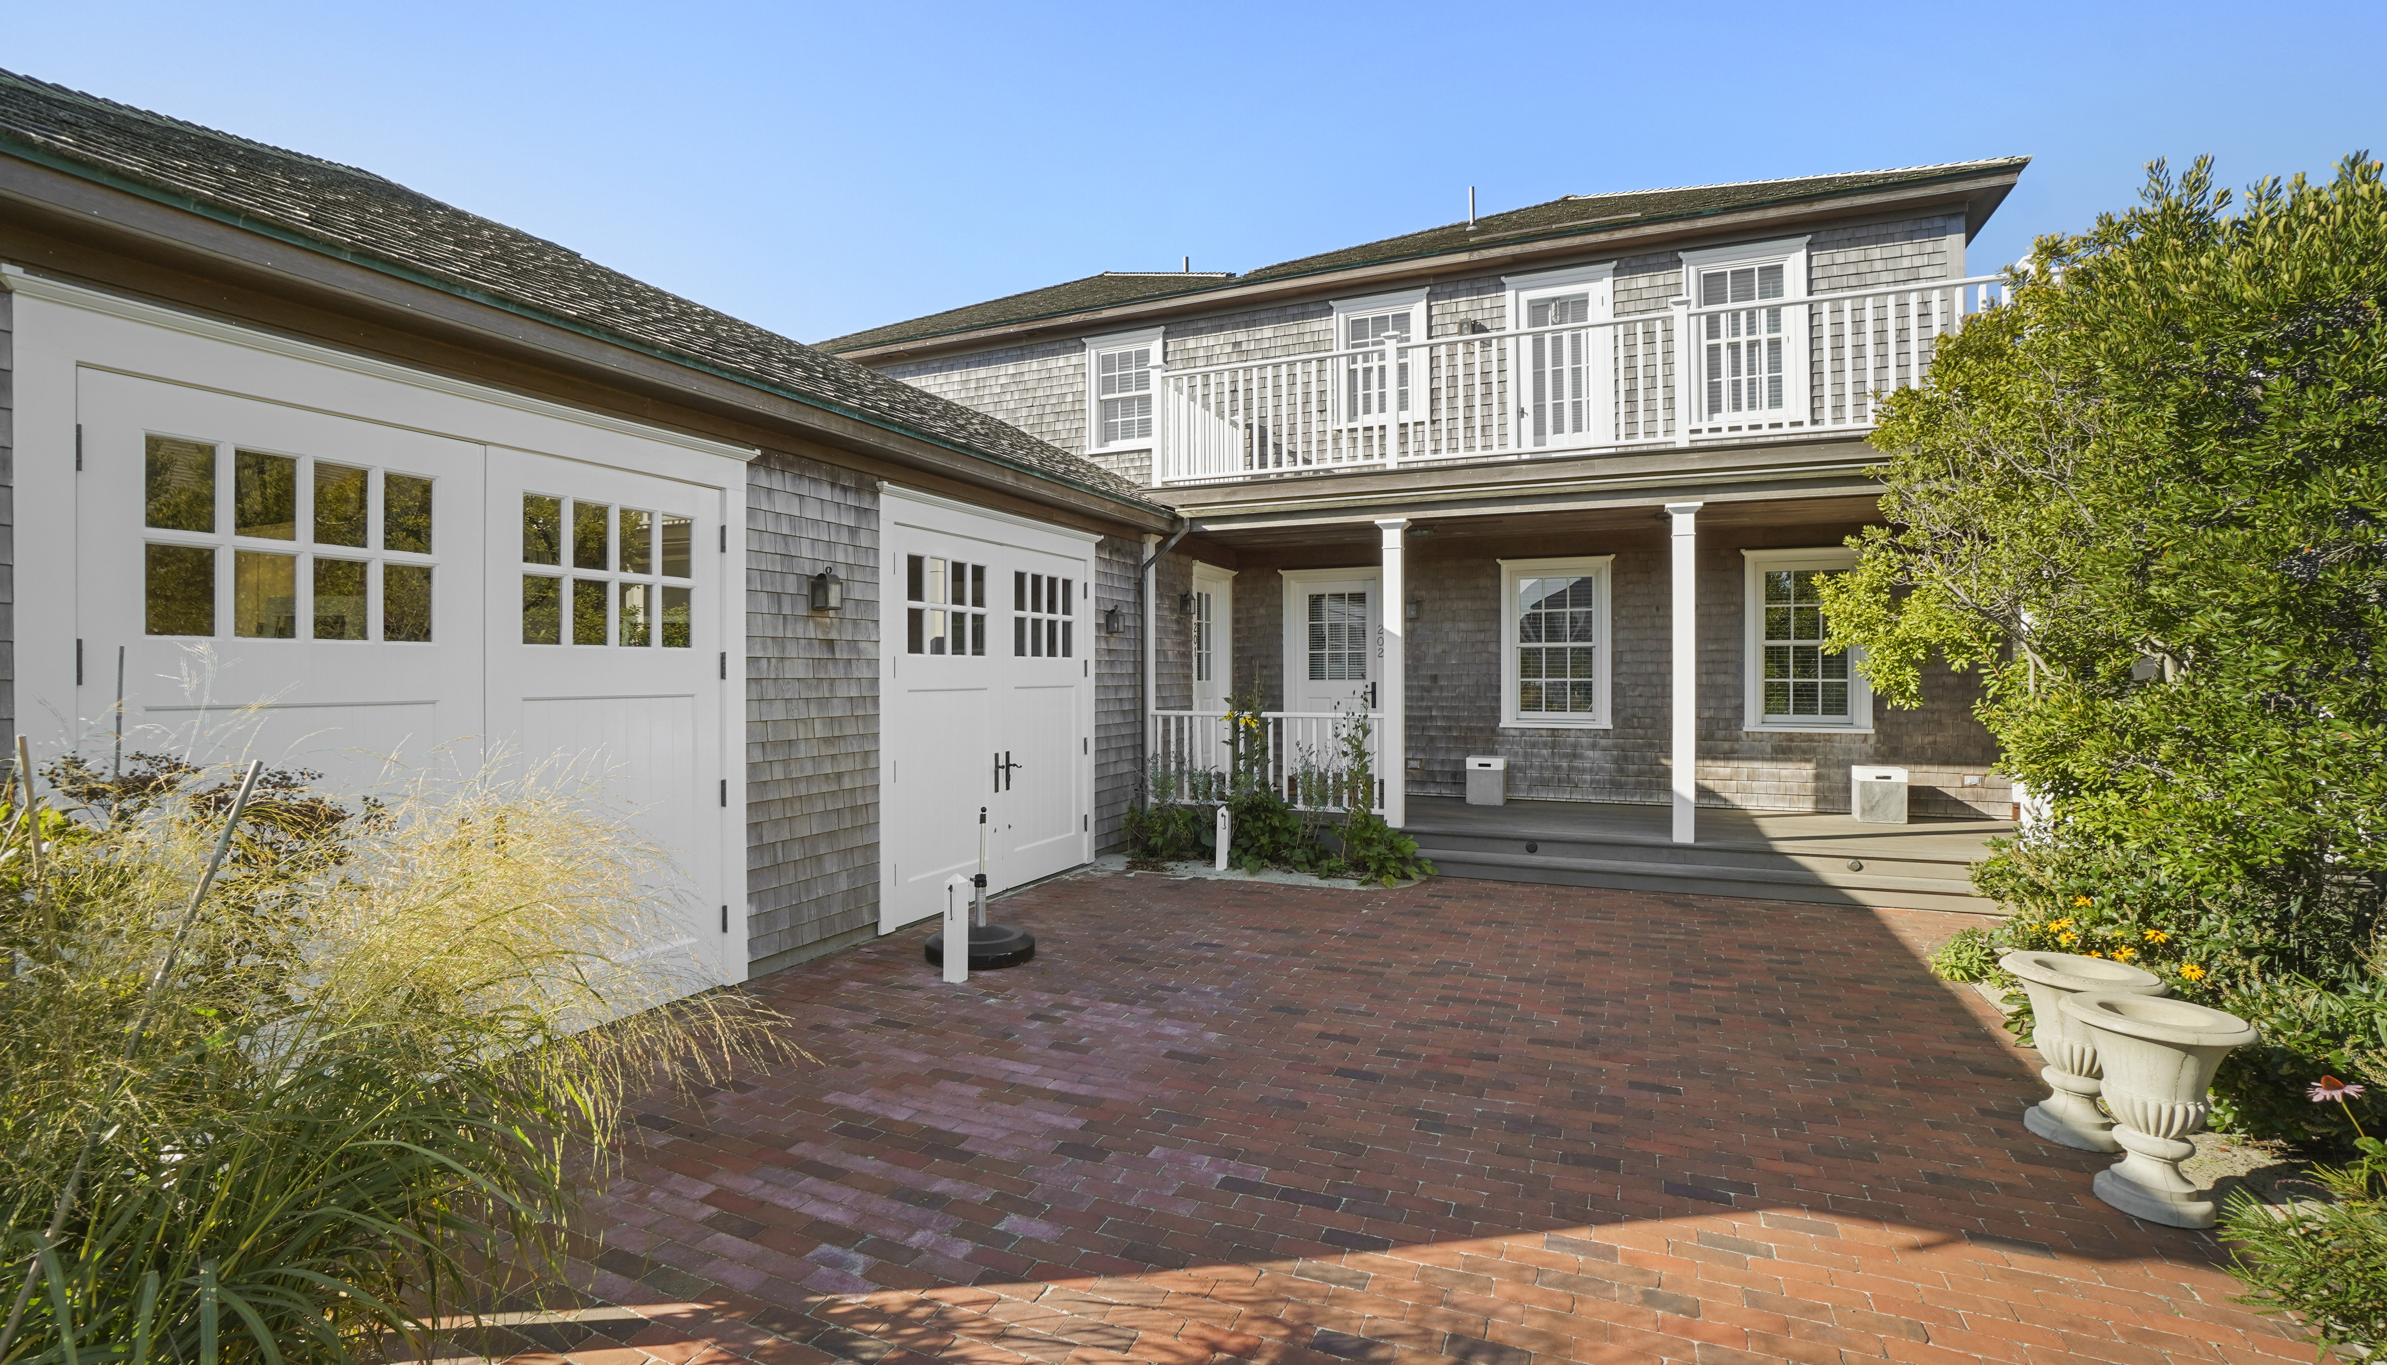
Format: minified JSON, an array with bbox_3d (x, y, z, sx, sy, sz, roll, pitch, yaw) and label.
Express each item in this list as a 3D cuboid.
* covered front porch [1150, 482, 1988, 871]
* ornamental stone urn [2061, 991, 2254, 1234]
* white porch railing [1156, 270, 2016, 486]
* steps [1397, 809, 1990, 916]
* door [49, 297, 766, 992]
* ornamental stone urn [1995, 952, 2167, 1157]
[{"bbox_3d":[3.072,-0.127,8.942,6.674,3.402,2.511,0,1,22],"label":"covered front porch"},{"bbox_3d":[2.937,1.308,3.039,0.445,0.580,0.445,0,1,22],"label":"ornamental stone urn"},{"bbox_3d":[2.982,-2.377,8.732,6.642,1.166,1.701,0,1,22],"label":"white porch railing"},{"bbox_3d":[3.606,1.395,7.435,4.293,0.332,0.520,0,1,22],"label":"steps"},{"bbox_3d":[-2.948,0.185,4.118,0.140,2.786,2.576,0,1,26],"label":"door"},{"bbox_3d":[3.130,1.305,3.510,0.445,0.580,0.445,0,1,22],"label":"ornamental stone urn"}]

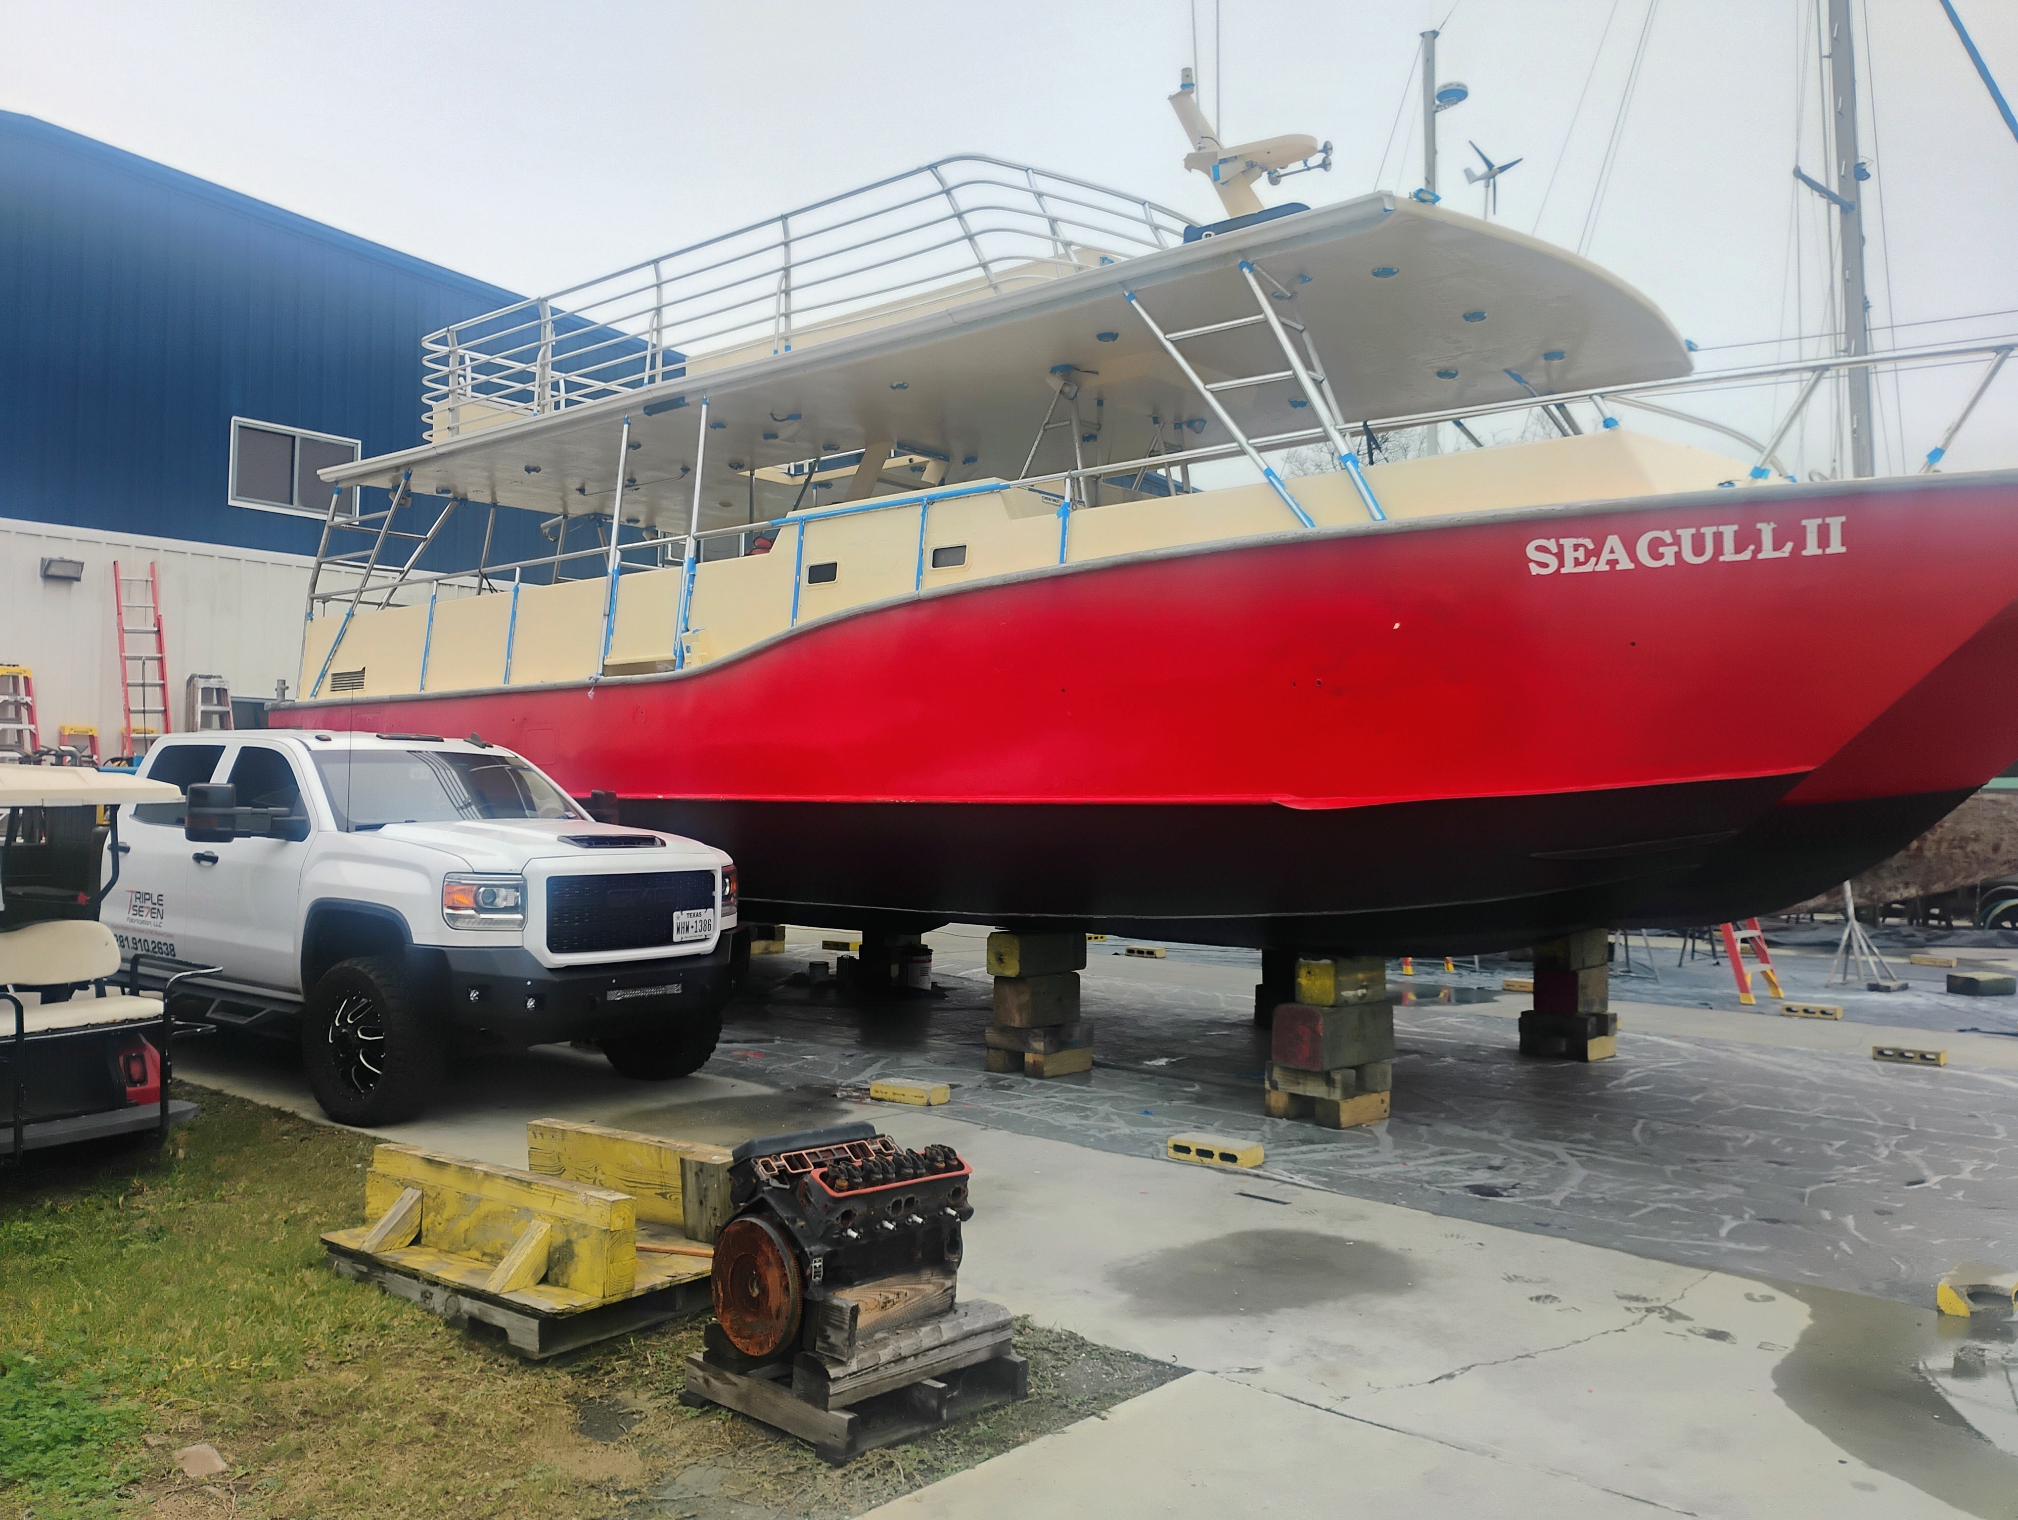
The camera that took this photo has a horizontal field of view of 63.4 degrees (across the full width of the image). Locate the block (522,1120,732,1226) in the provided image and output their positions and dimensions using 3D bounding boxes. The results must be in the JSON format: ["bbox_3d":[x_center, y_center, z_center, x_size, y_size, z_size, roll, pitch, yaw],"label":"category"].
[{"bbox_3d":[-1.306,1.494,5.826,1.150,0.268,0.100,-1,-2,36],"label":"block"}]

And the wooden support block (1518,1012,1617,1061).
[{"bbox_3d":[3.768,1.848,11.002,0.473,0.282,0.425,-1,-3,45],"label":"wooden support block"}]

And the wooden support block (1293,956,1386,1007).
[{"bbox_3d":[1.825,1.206,8.965,0.470,0.240,0.247,2,-2,-44],"label":"wooden support block"}]

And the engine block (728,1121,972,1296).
[{"bbox_3d":[-0.451,1.200,4.427,0.540,0.430,0.510,2,-2,-42],"label":"engine block"}]

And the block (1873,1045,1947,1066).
[{"bbox_3d":[5.970,1.956,10.831,0.397,0.090,0.193,-1,-2,40],"label":"block"}]

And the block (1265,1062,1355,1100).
[{"bbox_3d":[1.606,1.699,8.673,0.462,0.143,0.142,-1,-2,44],"label":"block"}]

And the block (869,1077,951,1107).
[{"bbox_3d":[-0.551,1.851,9.117,0.397,0.090,0.193,-1,-2,33],"label":"block"}]

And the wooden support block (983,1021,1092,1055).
[{"bbox_3d":[0.196,1.720,10.166,0.460,0.138,0.460,-1,-2,42],"label":"wooden support block"}]

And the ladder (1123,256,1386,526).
[{"bbox_3d":[1.324,-1.897,8.417,0.250,1.800,0.657,3,-37,-50],"label":"ladder"}]

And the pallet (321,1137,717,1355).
[{"bbox_3d":[-1.510,1.569,5.642,1.280,0.420,1.040,-1,-2,40],"label":"pallet"}]

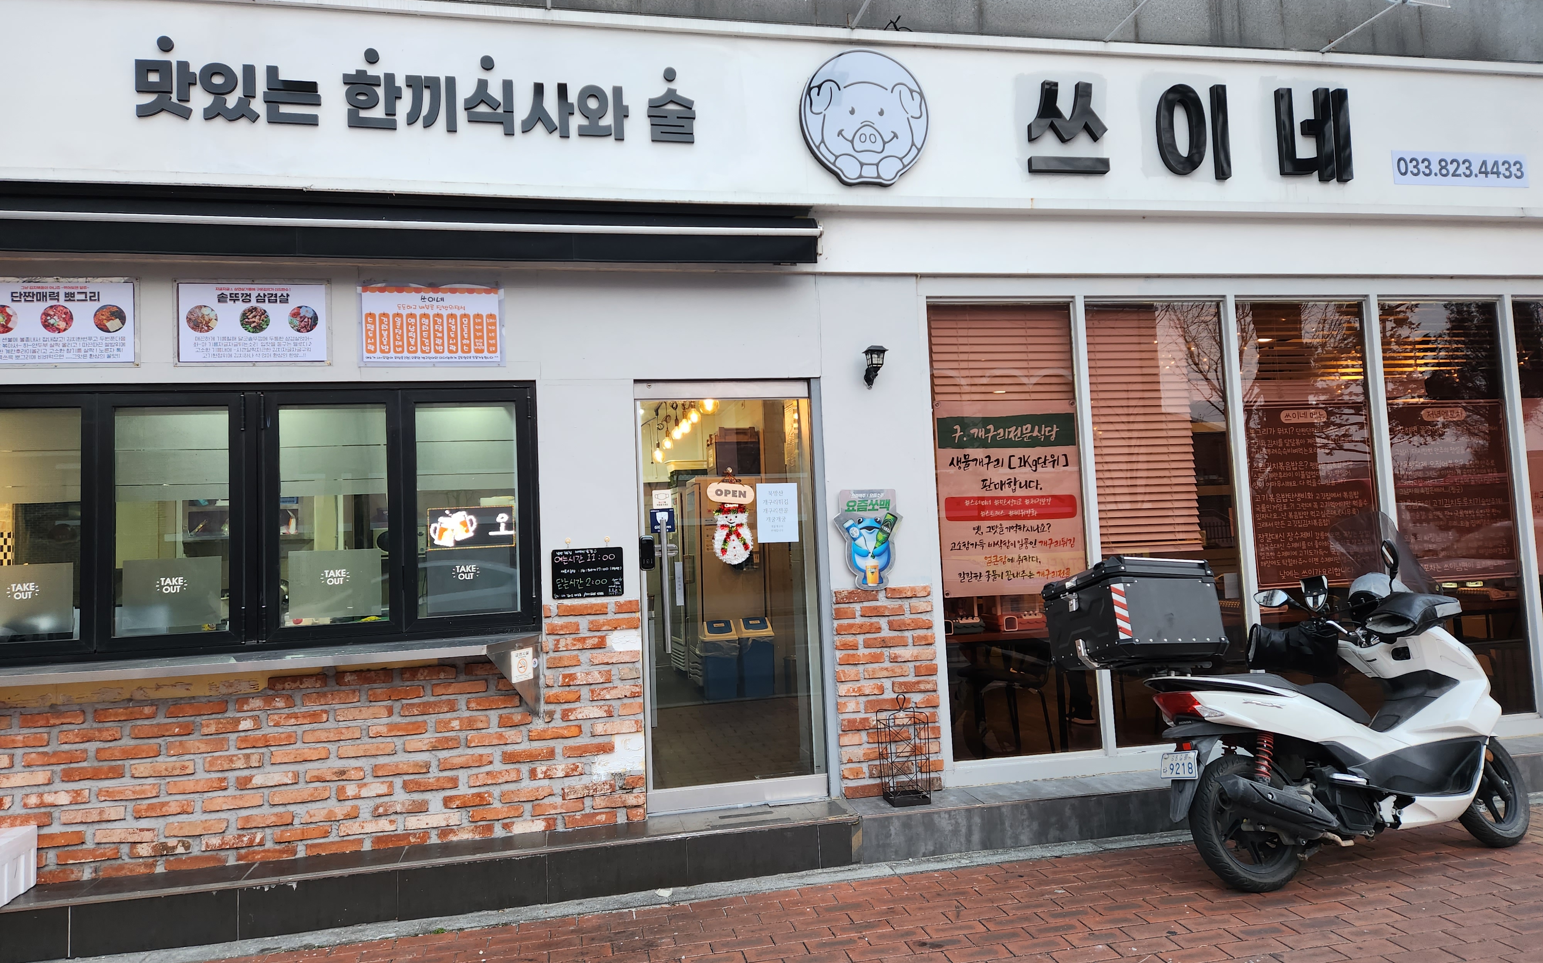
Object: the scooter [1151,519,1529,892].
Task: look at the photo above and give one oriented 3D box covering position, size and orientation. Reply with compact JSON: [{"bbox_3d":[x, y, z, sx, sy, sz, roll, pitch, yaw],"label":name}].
[{"bbox_3d":[2.491,0.908,4.398,1.950,1.450,0.780,-1,-5,-18],"label":"scooter"}]

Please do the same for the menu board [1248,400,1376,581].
[{"bbox_3d":[3.040,0.063,5.748,0.790,1.032,0.020,-2,-4,-11],"label":"menu board"}]

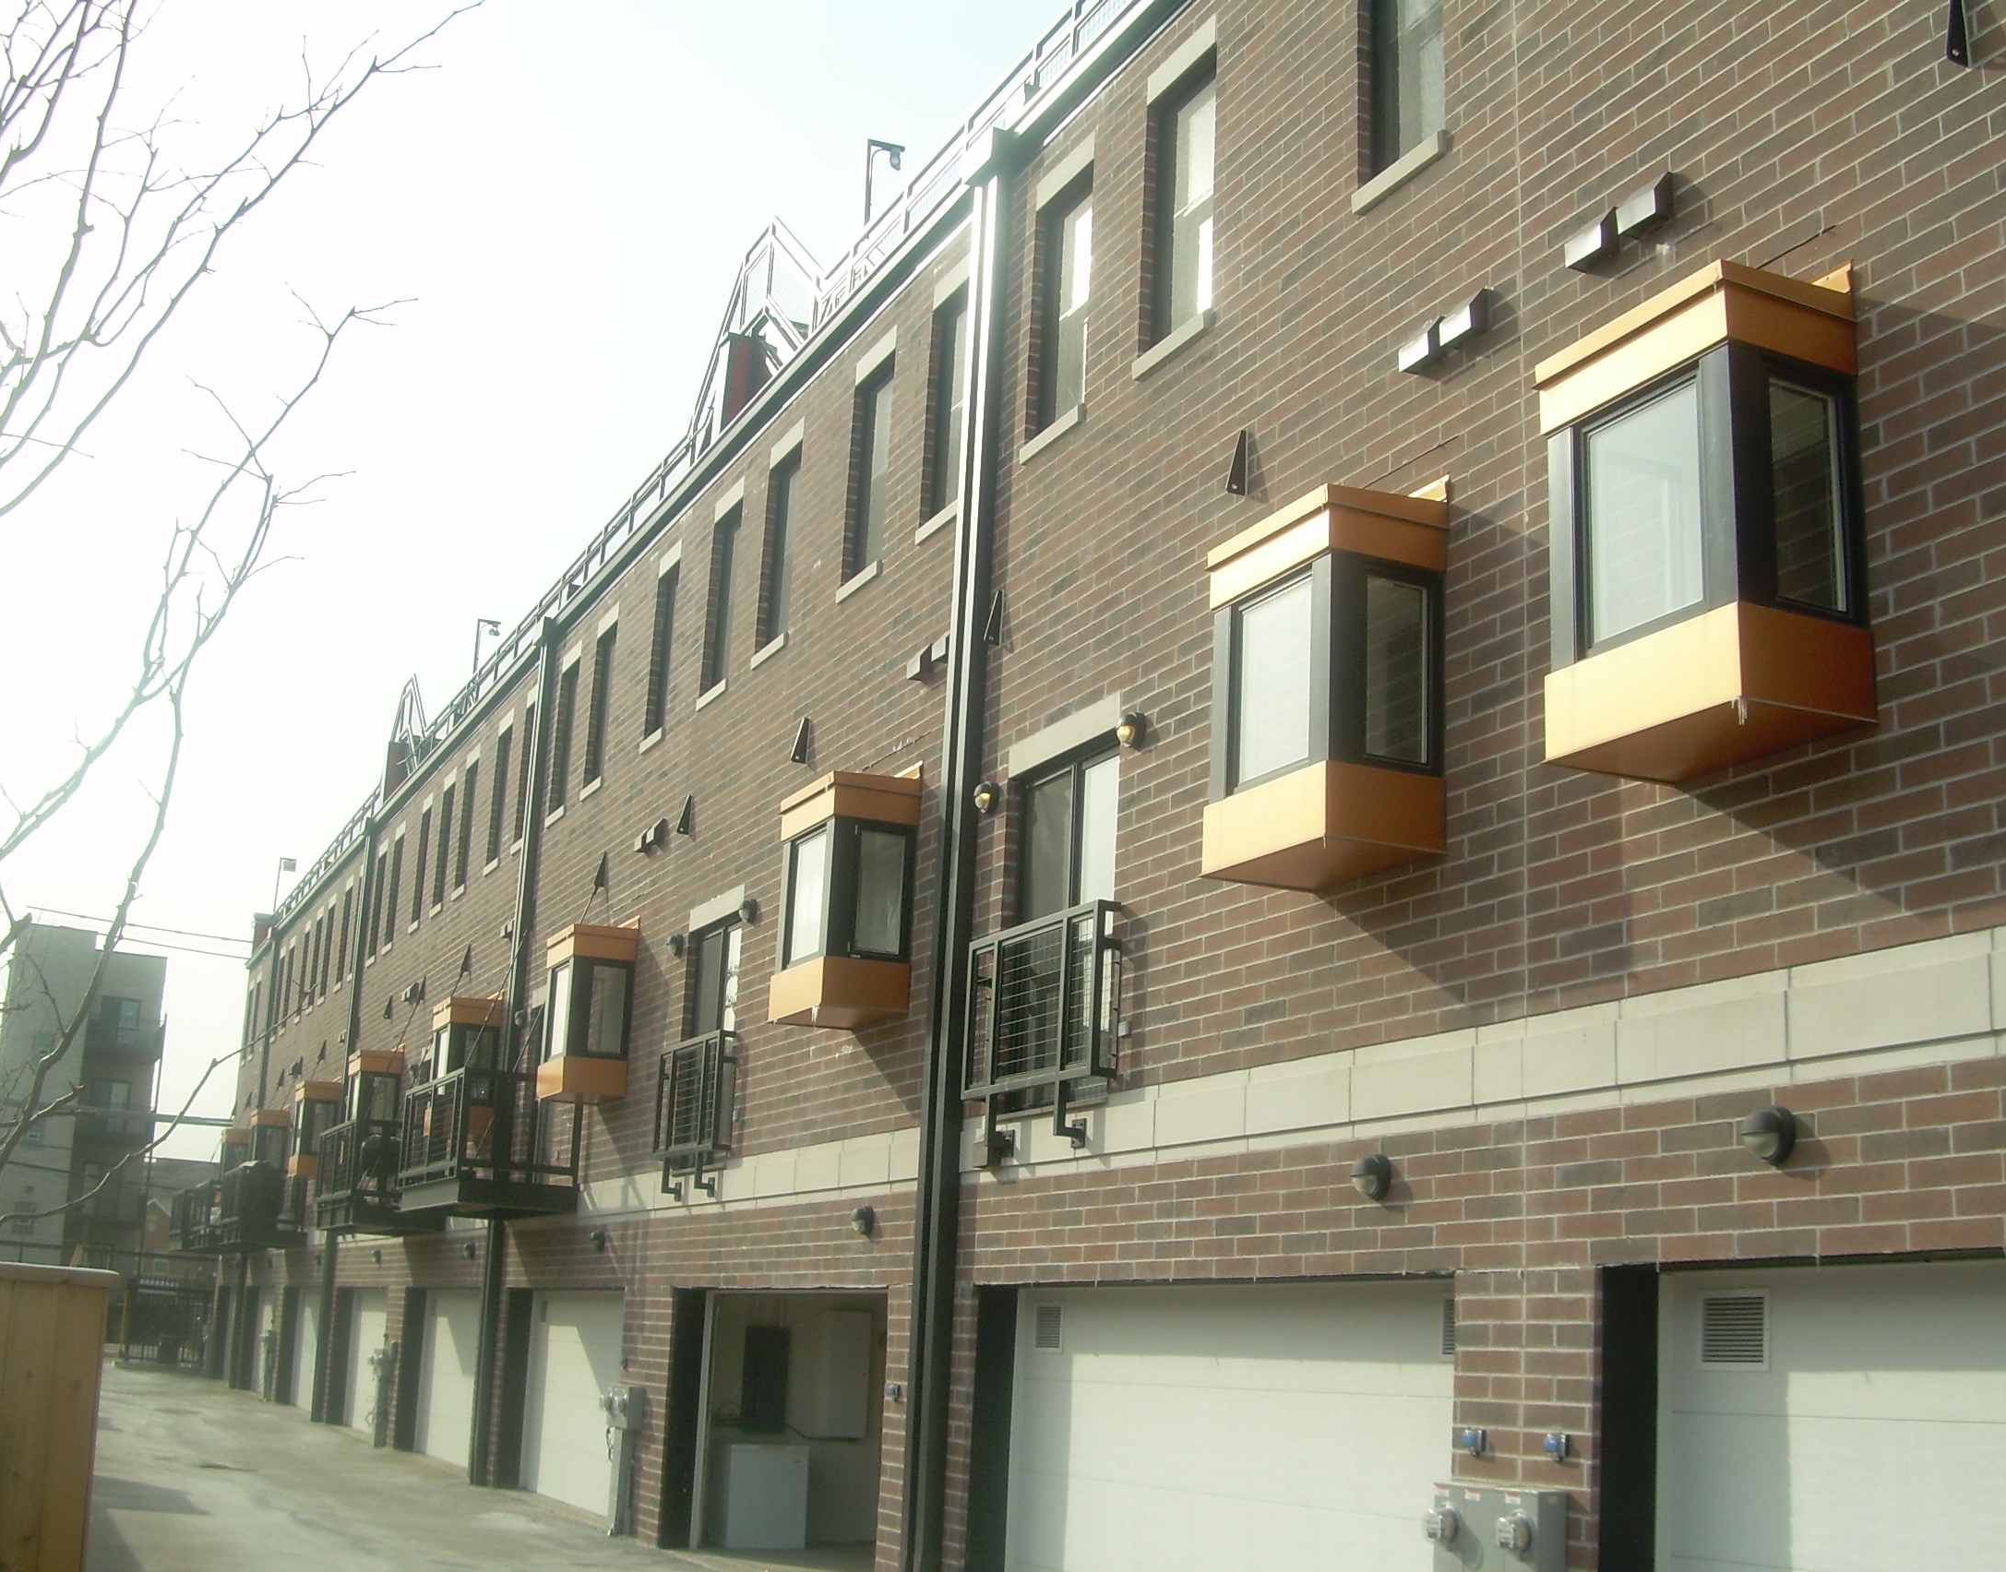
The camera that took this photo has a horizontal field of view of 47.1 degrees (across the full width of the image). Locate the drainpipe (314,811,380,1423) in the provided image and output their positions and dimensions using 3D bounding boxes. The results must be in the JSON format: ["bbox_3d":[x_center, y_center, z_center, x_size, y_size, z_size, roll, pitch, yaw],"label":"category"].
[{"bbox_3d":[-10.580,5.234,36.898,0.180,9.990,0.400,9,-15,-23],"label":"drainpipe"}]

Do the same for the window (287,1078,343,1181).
[{"bbox_3d":[-11.215,5.618,37.544,0.610,1.645,1.040,9,-15,-23],"label":"window"}]

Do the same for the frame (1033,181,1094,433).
[{"bbox_3d":[0.427,-3.052,14.648,0.140,1.700,0.860,9,-15,-23],"label":"frame"}]

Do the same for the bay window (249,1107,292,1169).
[{"bbox_3d":[-14.108,6.988,44.104,0.625,1.620,1.050,9,-15,-23],"label":"bay window"}]

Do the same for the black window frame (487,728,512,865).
[{"bbox_3d":[-6.239,0.126,28.869,0.140,1.700,0.840,9,-15,-23],"label":"black window frame"}]

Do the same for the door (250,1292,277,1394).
[{"bbox_3d":[-13.931,10.667,44.062,0.080,2.126,4.800,9,-15,-23],"label":"door"}]

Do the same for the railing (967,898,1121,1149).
[{"bbox_3d":[0.199,1.439,13.134,0.165,1.320,1.750,9,-15,-23],"label":"railing"}]

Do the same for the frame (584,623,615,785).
[{"bbox_3d":[-4.146,-0.828,24.126,0.130,1.630,0.810,9,-15,-23],"label":"frame"}]

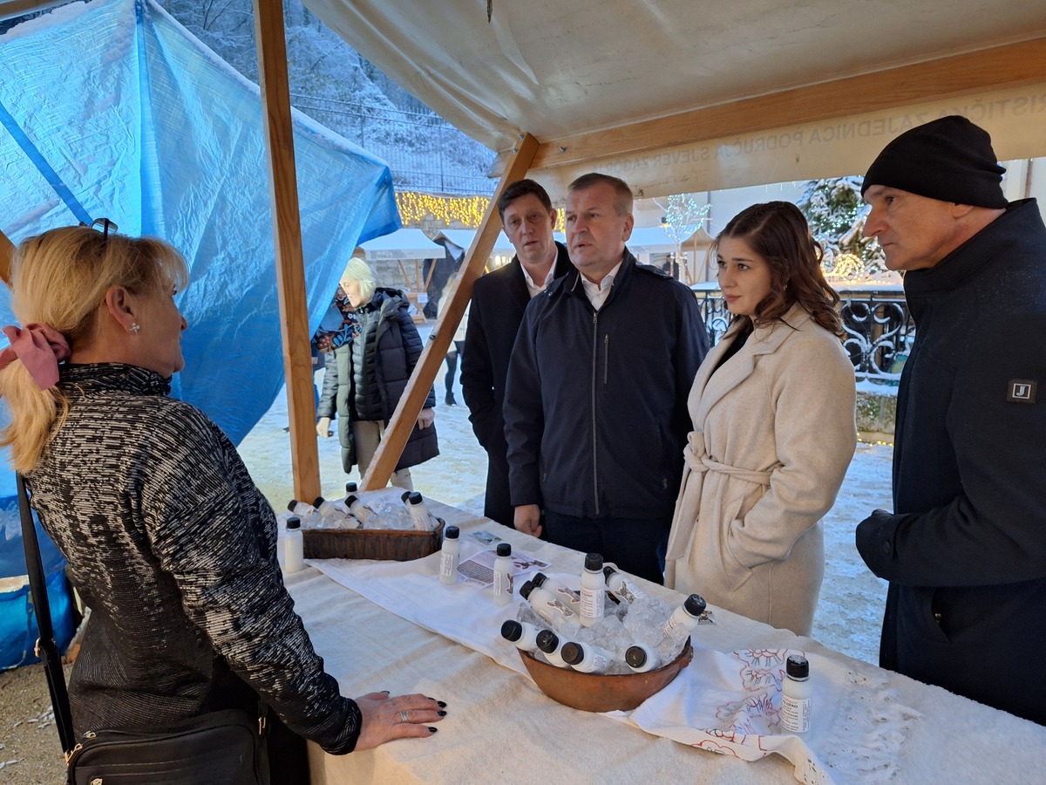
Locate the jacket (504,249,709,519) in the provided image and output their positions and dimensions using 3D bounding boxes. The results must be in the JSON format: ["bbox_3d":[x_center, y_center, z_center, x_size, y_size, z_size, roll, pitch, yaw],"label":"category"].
[{"bbox_3d":[0.227,-0.023,1.960,0.570,0.750,0.300,2,10,20],"label":"jacket"}]

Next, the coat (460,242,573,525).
[{"bbox_3d":[0.064,0.007,2.270,0.540,0.990,0.320,1,10,15],"label":"coat"}]

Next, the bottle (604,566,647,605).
[{"bbox_3d":[0.190,0.368,1.295,0.124,0.041,0.041,36,-9,44],"label":"bottle"}]

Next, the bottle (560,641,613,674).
[{"bbox_3d":[0.112,0.413,1.056,0.127,0.042,0.042,35,0,-34],"label":"bottle"}]

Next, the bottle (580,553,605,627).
[{"bbox_3d":[0.118,0.332,1.177,0.041,0.124,0.041,1,10,6],"label":"bottle"}]

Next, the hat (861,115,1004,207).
[{"bbox_3d":[0.708,-0.398,1.200,0.220,0.150,0.180,2,10,18],"label":"hat"}]

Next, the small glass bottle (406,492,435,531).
[{"bbox_3d":[-0.247,0.306,1.702,0.041,0.124,0.041,-18,16,-11],"label":"small glass bottle"}]

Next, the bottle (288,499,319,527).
[{"bbox_3d":[-0.535,0.308,1.766,0.124,0.041,0.041,23,-16,-3],"label":"bottle"}]

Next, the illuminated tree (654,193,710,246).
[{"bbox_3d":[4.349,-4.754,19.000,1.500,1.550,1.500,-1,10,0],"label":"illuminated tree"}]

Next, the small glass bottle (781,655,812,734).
[{"bbox_3d":[0.394,0.442,1.001,0.041,0.124,0.041,3,11,23],"label":"small glass bottle"}]

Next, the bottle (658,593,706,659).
[{"bbox_3d":[0.244,0.372,1.092,0.041,0.124,0.041,33,19,21],"label":"bottle"}]

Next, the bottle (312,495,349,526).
[{"bbox_3d":[-0.491,0.317,1.836,0.127,0.042,0.042,32,0,-14],"label":"bottle"}]

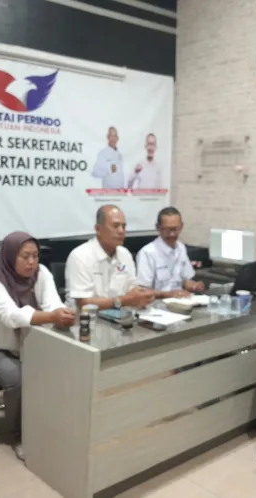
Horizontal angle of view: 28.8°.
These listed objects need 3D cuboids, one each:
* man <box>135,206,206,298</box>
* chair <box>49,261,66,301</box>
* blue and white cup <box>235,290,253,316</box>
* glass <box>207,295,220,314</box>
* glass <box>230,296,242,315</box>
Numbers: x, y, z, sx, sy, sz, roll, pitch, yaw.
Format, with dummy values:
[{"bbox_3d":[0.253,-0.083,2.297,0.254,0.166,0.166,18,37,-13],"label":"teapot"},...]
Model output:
[{"bbox_3d":[0.323,0.378,3.618,0.520,1.330,0.750,-4,7,-33],"label":"man"},{"bbox_3d":[-0.226,0.575,3.625,0.540,0.930,0.580,-5,8,-40],"label":"chair"},{"bbox_3d":[0.666,0.305,2.868,0.092,0.130,0.092,0,6,0],"label":"blue and white cup"},{"bbox_3d":[0.496,0.320,2.878,0.068,0.097,0.068,0,6,0],"label":"glass"},{"bbox_3d":[0.620,0.324,2.871,0.066,0.093,0.066,0,6,0],"label":"glass"}]

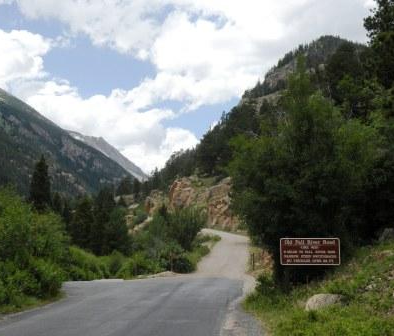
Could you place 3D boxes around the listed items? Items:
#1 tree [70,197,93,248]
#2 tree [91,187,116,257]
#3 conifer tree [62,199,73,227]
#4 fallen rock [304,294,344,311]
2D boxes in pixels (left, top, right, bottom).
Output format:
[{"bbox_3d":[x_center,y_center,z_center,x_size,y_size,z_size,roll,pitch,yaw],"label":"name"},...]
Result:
[{"bbox_3d":[-12.748,6.126,80.000,2.700,6.100,2.700,0,-6,0],"label":"tree"},{"bbox_3d":[-10.320,6.071,80.000,2.800,7.700,2.800,0,-6,0],"label":"tree"},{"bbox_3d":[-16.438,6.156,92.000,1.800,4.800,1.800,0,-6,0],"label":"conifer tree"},{"bbox_3d":[2.779,2.936,15.800,0.820,0.370,0.600,0,-6,0],"label":"fallen rock"}]

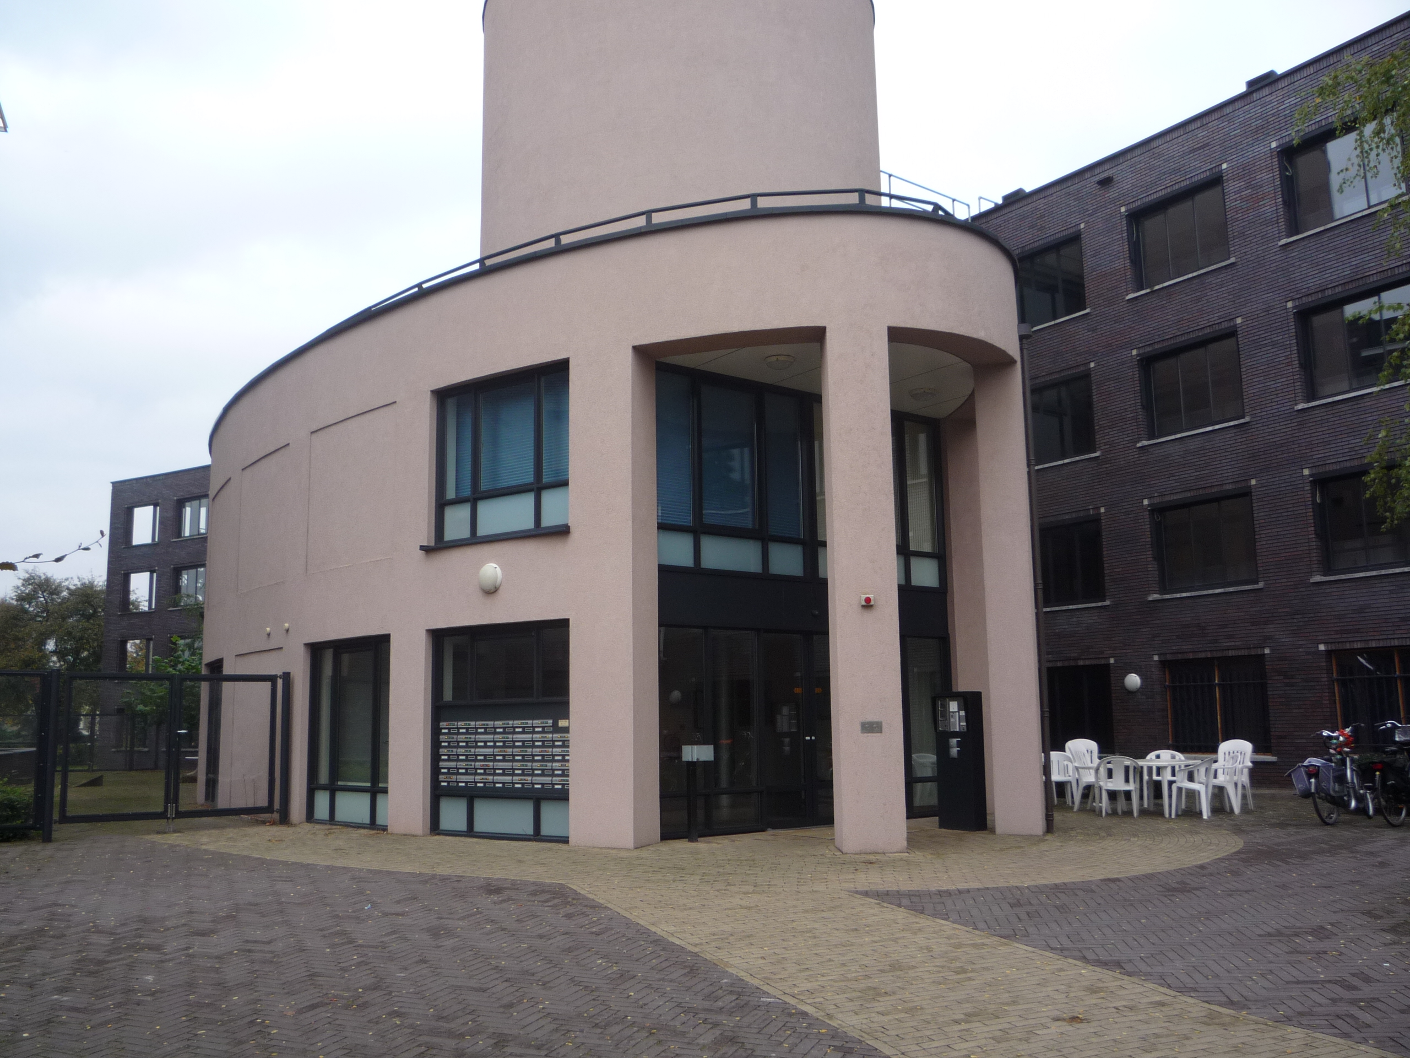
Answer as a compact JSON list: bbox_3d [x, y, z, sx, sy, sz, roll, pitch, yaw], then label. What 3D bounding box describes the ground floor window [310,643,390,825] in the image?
[{"bbox_3d":[-4.786,2.765,16.605,2.280,2.500,0.130,-9,-12,43],"label":"ground floor window"}]

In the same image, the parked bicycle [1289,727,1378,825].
[{"bbox_3d":[7.731,3.049,15.076,0.600,1.080,1.750,-9,-12,44],"label":"parked bicycle"}]

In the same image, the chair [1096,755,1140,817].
[{"bbox_3d":[5.607,3.487,16.565,0.560,0.800,0.560,-4,-10,16],"label":"chair"}]

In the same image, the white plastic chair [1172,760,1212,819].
[{"bbox_3d":[6.558,3.442,16.365,0.560,0.800,0.560,-9,-12,40],"label":"white plastic chair"}]

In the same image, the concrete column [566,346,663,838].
[{"bbox_3d":[-1.048,0.768,13.973,0.820,5.550,0.650,-5,-9,23],"label":"concrete column"}]

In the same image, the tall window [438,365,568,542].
[{"bbox_3d":[-2.407,-0.834,14.839,2.340,1.950,0.150,-7,-11,35],"label":"tall window"}]

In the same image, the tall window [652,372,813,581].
[{"bbox_3d":[0.440,-0.647,15.586,2.570,2.550,0.120,5,-10,-35],"label":"tall window"}]

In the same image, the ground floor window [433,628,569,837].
[{"bbox_3d":[-2.366,2.373,14.311,2.340,2.430,0.150,-7,-11,35],"label":"ground floor window"}]

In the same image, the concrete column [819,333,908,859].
[{"bbox_3d":[1.685,0.598,13.132,0.660,5.550,0.640,-1,-9,-2],"label":"concrete column"}]

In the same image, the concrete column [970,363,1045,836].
[{"bbox_3d":[3.653,0.797,14.675,0.550,5.550,0.640,-4,-9,19],"label":"concrete column"}]

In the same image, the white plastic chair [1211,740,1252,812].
[{"bbox_3d":[7.362,3.440,17.031,0.570,1.000,0.600,-8,-12,39],"label":"white plastic chair"}]

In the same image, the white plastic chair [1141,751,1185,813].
[{"bbox_3d":[6.710,3.662,17.919,0.570,0.790,0.550,-4,-9,17],"label":"white plastic chair"}]

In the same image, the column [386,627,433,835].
[{"bbox_3d":[-3.679,2.577,15.599,0.690,2.540,0.340,-8,-11,41],"label":"column"}]

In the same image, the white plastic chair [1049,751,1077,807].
[{"bbox_3d":[5.422,3.852,18.765,0.560,0.800,0.560,-2,-9,7],"label":"white plastic chair"}]

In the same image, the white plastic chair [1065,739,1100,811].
[{"bbox_3d":[5.475,3.571,17.681,0.570,1.000,0.600,1,-10,-11],"label":"white plastic chair"}]

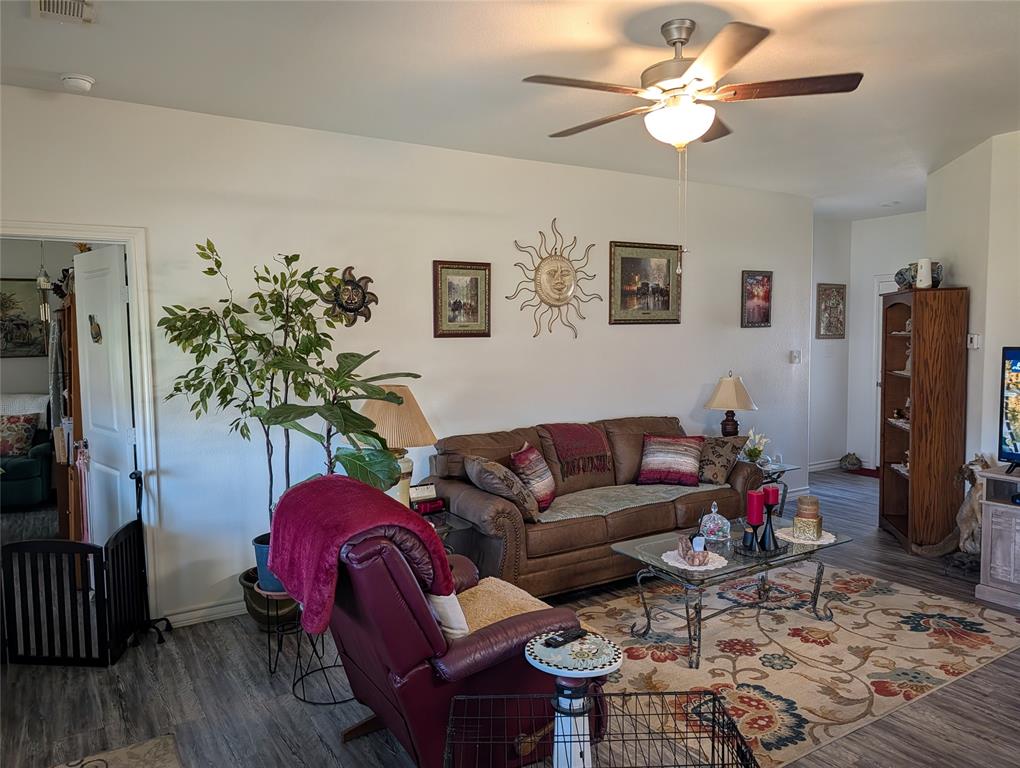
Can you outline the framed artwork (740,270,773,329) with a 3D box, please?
[{"bbox_3d":[2.140,-0.731,6.131,0.390,0.483,0.030,-3,4,-32],"label":"framed artwork"}]

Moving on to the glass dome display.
[{"bbox_3d":[1.094,0.721,3.758,0.160,0.195,0.160,-1,4,0],"label":"glass dome display"}]

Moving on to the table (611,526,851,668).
[{"bbox_3d":[1.158,1.049,3.673,1.160,0.450,0.665,-3,4,-32],"label":"table"}]

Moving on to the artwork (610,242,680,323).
[{"bbox_3d":[1.050,-0.767,5.447,0.745,0.615,0.035,-3,4,-32],"label":"artwork"}]

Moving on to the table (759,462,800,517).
[{"bbox_3d":[1.736,0.884,5.319,0.600,0.540,0.620,-3,5,-32],"label":"table"}]

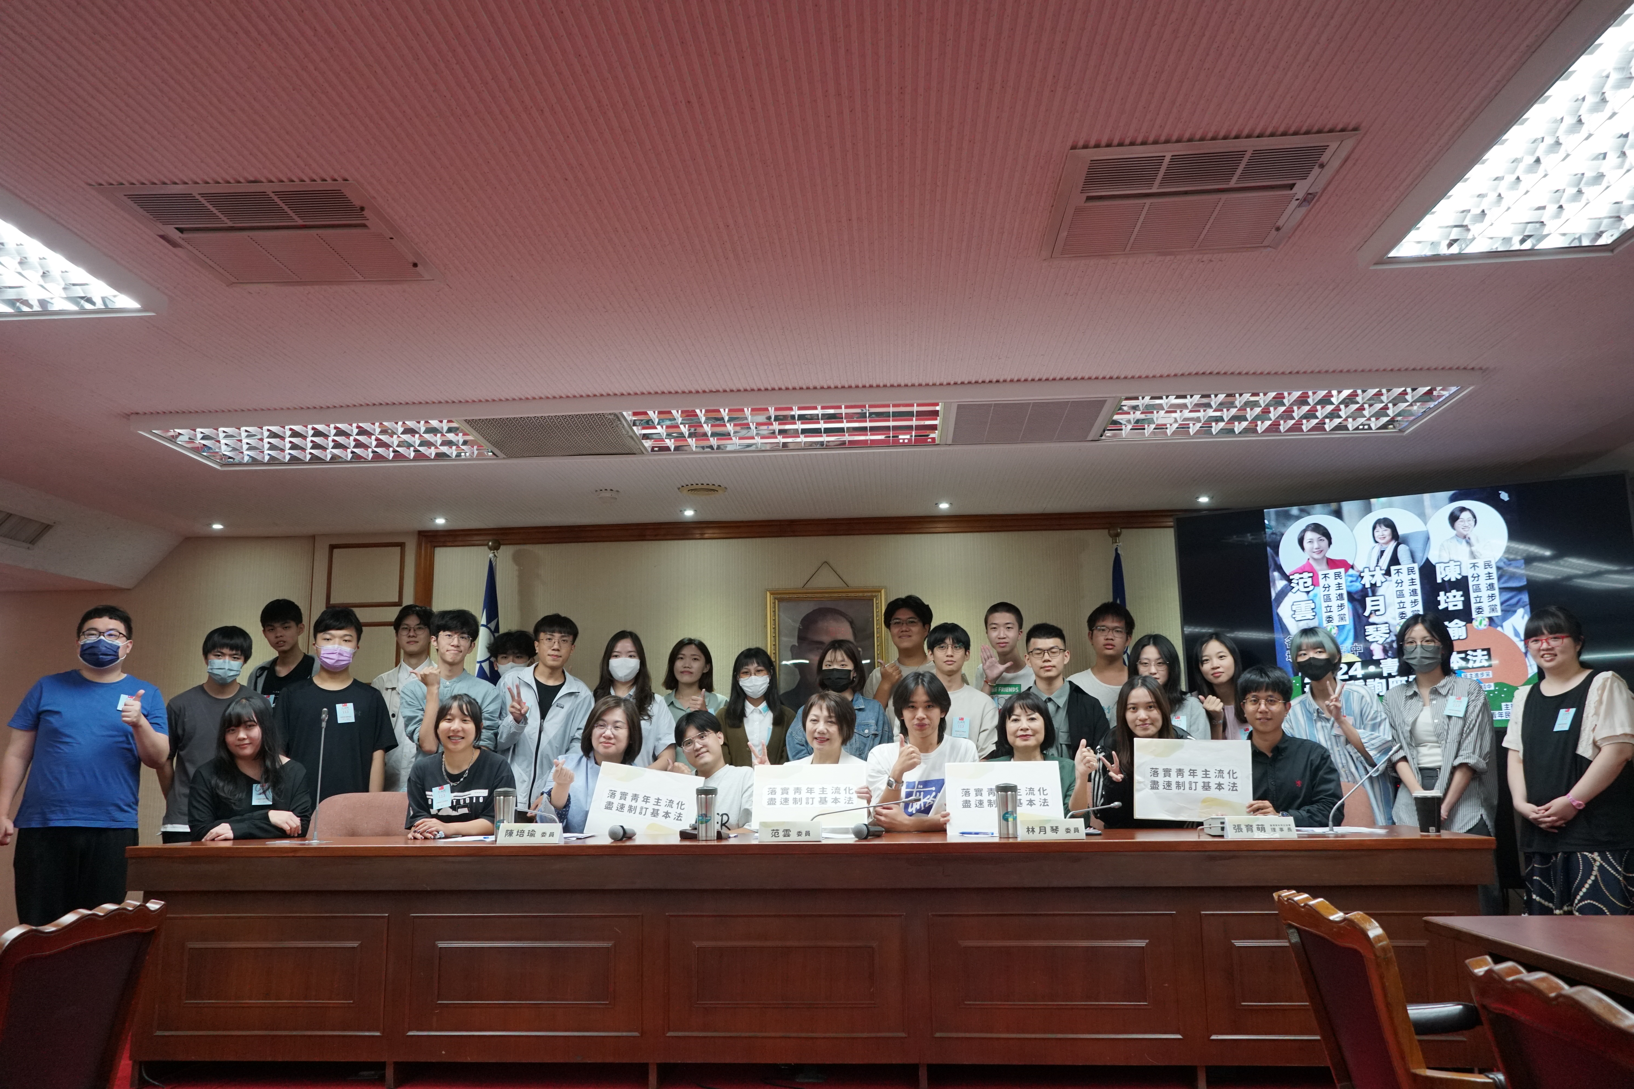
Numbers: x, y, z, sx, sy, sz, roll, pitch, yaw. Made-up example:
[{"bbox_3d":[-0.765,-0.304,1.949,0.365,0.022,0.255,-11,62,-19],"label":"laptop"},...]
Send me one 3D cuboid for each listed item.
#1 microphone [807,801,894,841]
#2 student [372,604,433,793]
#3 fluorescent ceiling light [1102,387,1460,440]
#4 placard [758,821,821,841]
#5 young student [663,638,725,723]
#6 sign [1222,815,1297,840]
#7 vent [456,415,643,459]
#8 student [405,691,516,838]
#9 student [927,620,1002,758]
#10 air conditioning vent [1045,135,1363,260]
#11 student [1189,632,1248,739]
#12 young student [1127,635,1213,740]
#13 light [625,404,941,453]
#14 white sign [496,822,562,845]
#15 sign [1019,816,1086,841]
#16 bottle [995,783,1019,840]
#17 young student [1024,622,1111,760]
[{"bbox_3d":[0.127,0.962,4.278,0.320,0.135,0.160,0,-11,-5],"label":"microphone"},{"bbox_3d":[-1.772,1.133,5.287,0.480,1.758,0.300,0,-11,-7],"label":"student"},{"bbox_3d":[1.701,-0.515,4.624,1.200,0.080,0.600,-1,-11,4],"label":"fluorescent ceiling light"},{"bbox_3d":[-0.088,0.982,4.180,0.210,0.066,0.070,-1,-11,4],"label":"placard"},{"bbox_3d":[-0.554,1.246,5.469,0.430,1.660,0.280,0,-11,-3],"label":"young student"},{"bbox_3d":[1.494,0.947,4.119,0.220,0.077,0.075,-1,-11,4],"label":"sign"},{"bbox_3d":[-1.047,-0.434,4.946,0.640,0.040,0.580,-1,-11,3],"label":"vent"},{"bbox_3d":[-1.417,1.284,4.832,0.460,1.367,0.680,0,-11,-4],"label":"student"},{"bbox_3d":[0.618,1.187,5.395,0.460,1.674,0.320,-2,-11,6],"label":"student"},{"bbox_3d":[0.868,-0.821,2.898,0.590,0.050,0.590,-1,-11,4],"label":"air conditioning vent"},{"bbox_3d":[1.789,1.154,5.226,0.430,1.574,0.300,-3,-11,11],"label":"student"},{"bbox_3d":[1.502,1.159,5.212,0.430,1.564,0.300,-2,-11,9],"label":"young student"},{"bbox_3d":[-0.114,-0.472,4.744,1.200,0.080,0.600,-1,-11,4],"label":"light"},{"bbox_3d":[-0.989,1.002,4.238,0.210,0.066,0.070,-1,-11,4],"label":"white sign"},{"bbox_3d":[0.800,0.962,4.157,0.218,0.077,0.075,-1,-11,4],"label":"sign"},{"bbox_3d":[0.658,0.923,4.241,0.075,0.186,0.075,-1,-11,3],"label":"bottle"},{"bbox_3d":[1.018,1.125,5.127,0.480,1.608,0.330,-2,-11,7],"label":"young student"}]

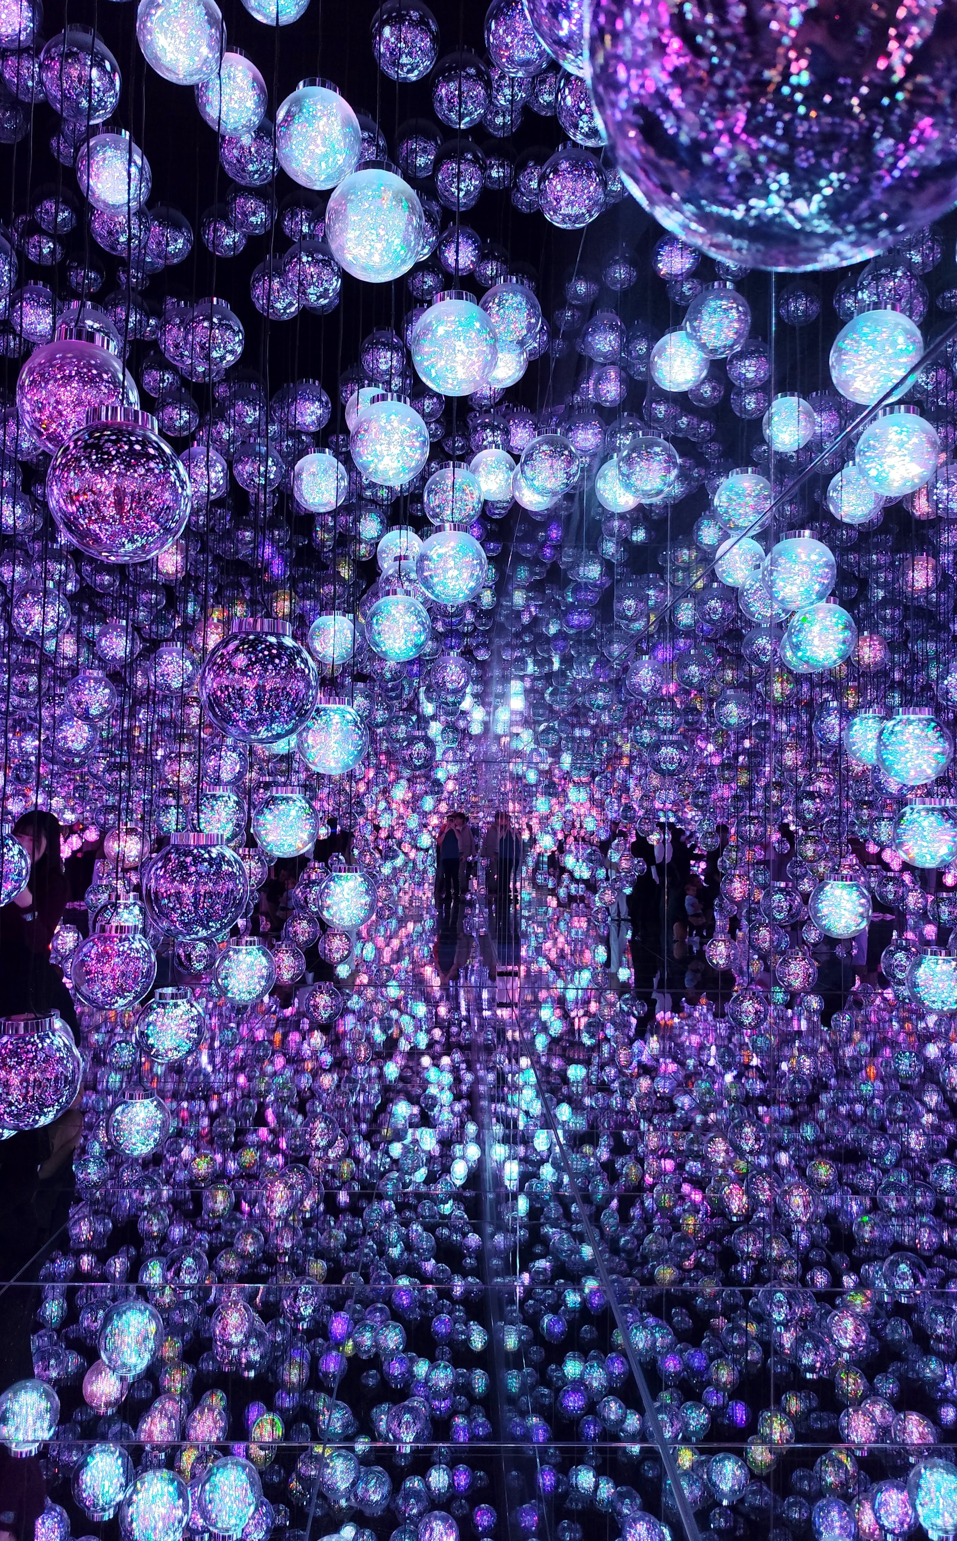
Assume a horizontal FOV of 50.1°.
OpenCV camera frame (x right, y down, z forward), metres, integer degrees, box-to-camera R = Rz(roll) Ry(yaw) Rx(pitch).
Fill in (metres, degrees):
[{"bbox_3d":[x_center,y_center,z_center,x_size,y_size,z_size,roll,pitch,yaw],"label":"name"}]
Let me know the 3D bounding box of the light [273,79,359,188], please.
[{"bbox_3d":[-0.440,-1.748,2.832,0.230,0.250,0.230,0,-3,-9],"label":"light"}]

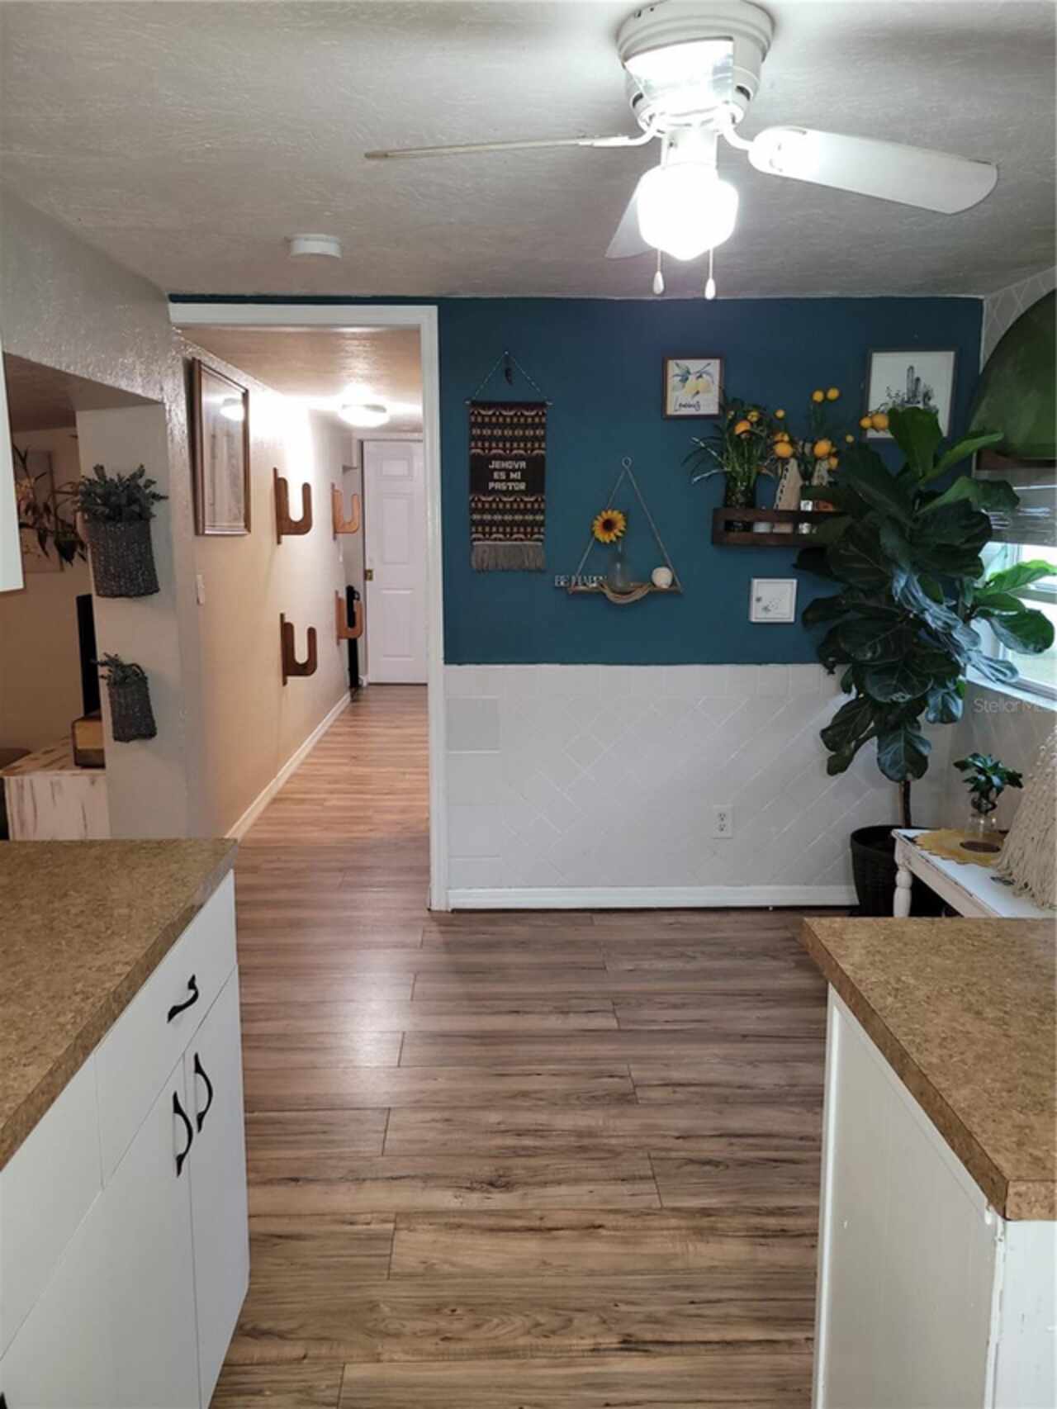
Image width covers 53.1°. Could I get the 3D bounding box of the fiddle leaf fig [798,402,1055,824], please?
[{"bbox_3d":[1.238,-0.250,3.438,0.660,1.370,0.660,0,9,-2],"label":"fiddle leaf fig"}]

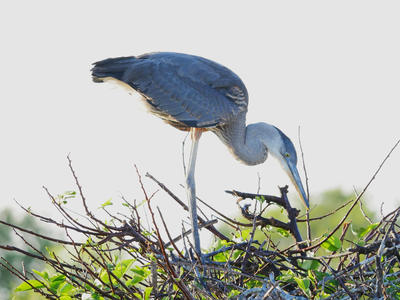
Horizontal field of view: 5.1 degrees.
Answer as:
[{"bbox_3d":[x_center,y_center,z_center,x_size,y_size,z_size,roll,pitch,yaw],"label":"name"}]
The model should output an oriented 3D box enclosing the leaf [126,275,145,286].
[{"bbox_3d":[-0.172,0.348,11.900,0.048,0.032,0.024,0,-3,0],"label":"leaf"}]

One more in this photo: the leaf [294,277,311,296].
[{"bbox_3d":[0.271,0.361,11.800,0.042,0.053,0.029,0,-3,0],"label":"leaf"}]

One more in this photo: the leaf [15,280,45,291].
[{"bbox_3d":[-0.455,0.362,11.900,0.080,0.027,0.040,0,-3,0],"label":"leaf"}]

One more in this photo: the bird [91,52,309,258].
[{"bbox_3d":[-0.001,0.015,12.000,0.587,0.554,0.190,0,-3,6],"label":"bird"}]

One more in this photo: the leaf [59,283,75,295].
[{"bbox_3d":[-0.356,0.370,11.900,0.043,0.032,0.030,0,-3,0],"label":"leaf"}]

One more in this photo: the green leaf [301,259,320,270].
[{"bbox_3d":[0.295,0.305,11.900,0.053,0.032,0.035,0,-3,0],"label":"green leaf"}]

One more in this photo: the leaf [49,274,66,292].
[{"bbox_3d":[-0.380,0.356,11.900,0.048,0.048,0.029,0,-3,0],"label":"leaf"}]

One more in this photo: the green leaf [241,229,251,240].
[{"bbox_3d":[0.123,0.229,12.100,0.027,0.033,0.022,0,-3,0],"label":"green leaf"}]

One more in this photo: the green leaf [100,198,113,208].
[{"bbox_3d":[-0.252,0.144,12.000,0.032,0.027,0.018,0,-3,0],"label":"green leaf"}]

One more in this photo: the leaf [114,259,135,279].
[{"bbox_3d":[-0.204,0.316,11.900,0.059,0.053,0.034,0,-3,0],"label":"leaf"}]

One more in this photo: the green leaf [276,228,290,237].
[{"bbox_3d":[0.227,0.224,12.100,0.038,0.022,0.025,0,-3,0],"label":"green leaf"}]

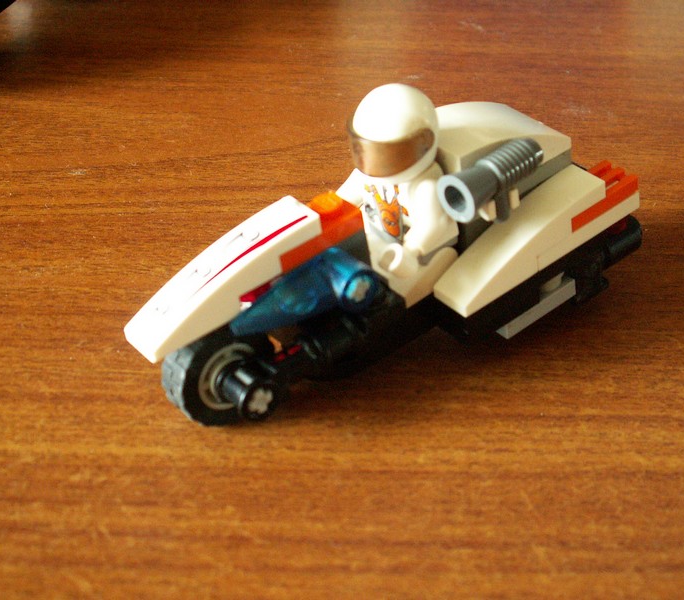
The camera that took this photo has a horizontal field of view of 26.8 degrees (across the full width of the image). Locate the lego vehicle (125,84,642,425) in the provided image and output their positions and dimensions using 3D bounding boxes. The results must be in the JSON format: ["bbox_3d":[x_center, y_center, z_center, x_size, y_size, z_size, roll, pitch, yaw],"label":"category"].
[{"bbox_3d":[0.008,-0.009,0.237,0.097,0.036,0.032,-23,40,-31],"label":"lego vehicle"}]

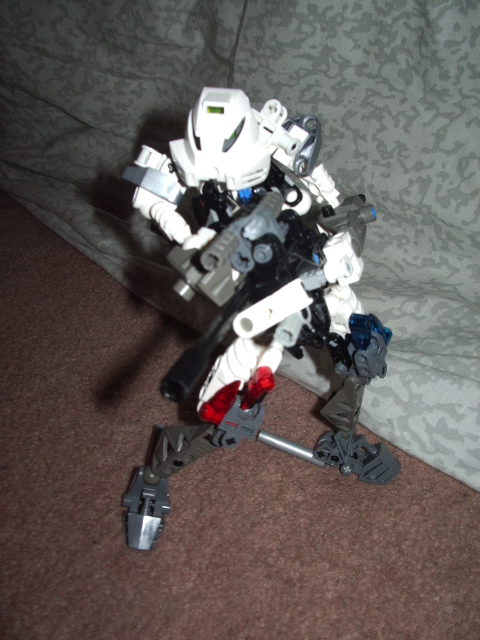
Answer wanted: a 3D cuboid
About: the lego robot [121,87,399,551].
[{"bbox_3d":[0.013,0.014,0.302,0.152,0.210,0.120,-3,35,-4],"label":"lego robot"}]

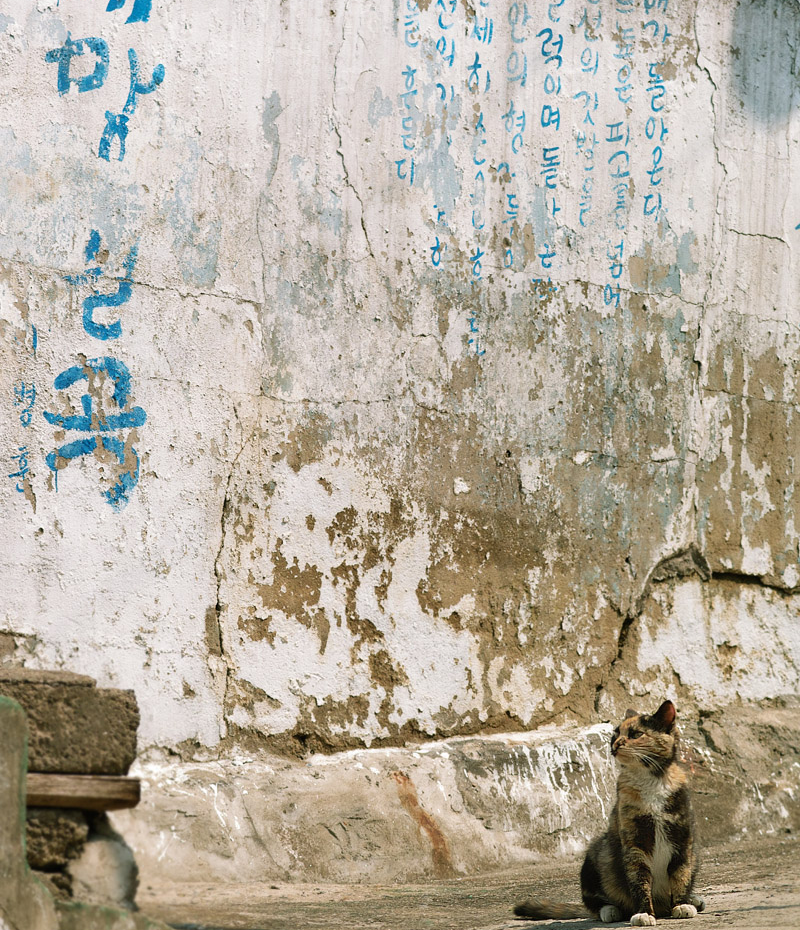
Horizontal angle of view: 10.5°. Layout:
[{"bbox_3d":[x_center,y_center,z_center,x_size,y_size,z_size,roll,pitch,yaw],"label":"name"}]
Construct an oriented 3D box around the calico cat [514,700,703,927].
[{"bbox_3d":[0.363,0.606,7.660,0.335,0.390,0.280,0,1,-20],"label":"calico cat"}]

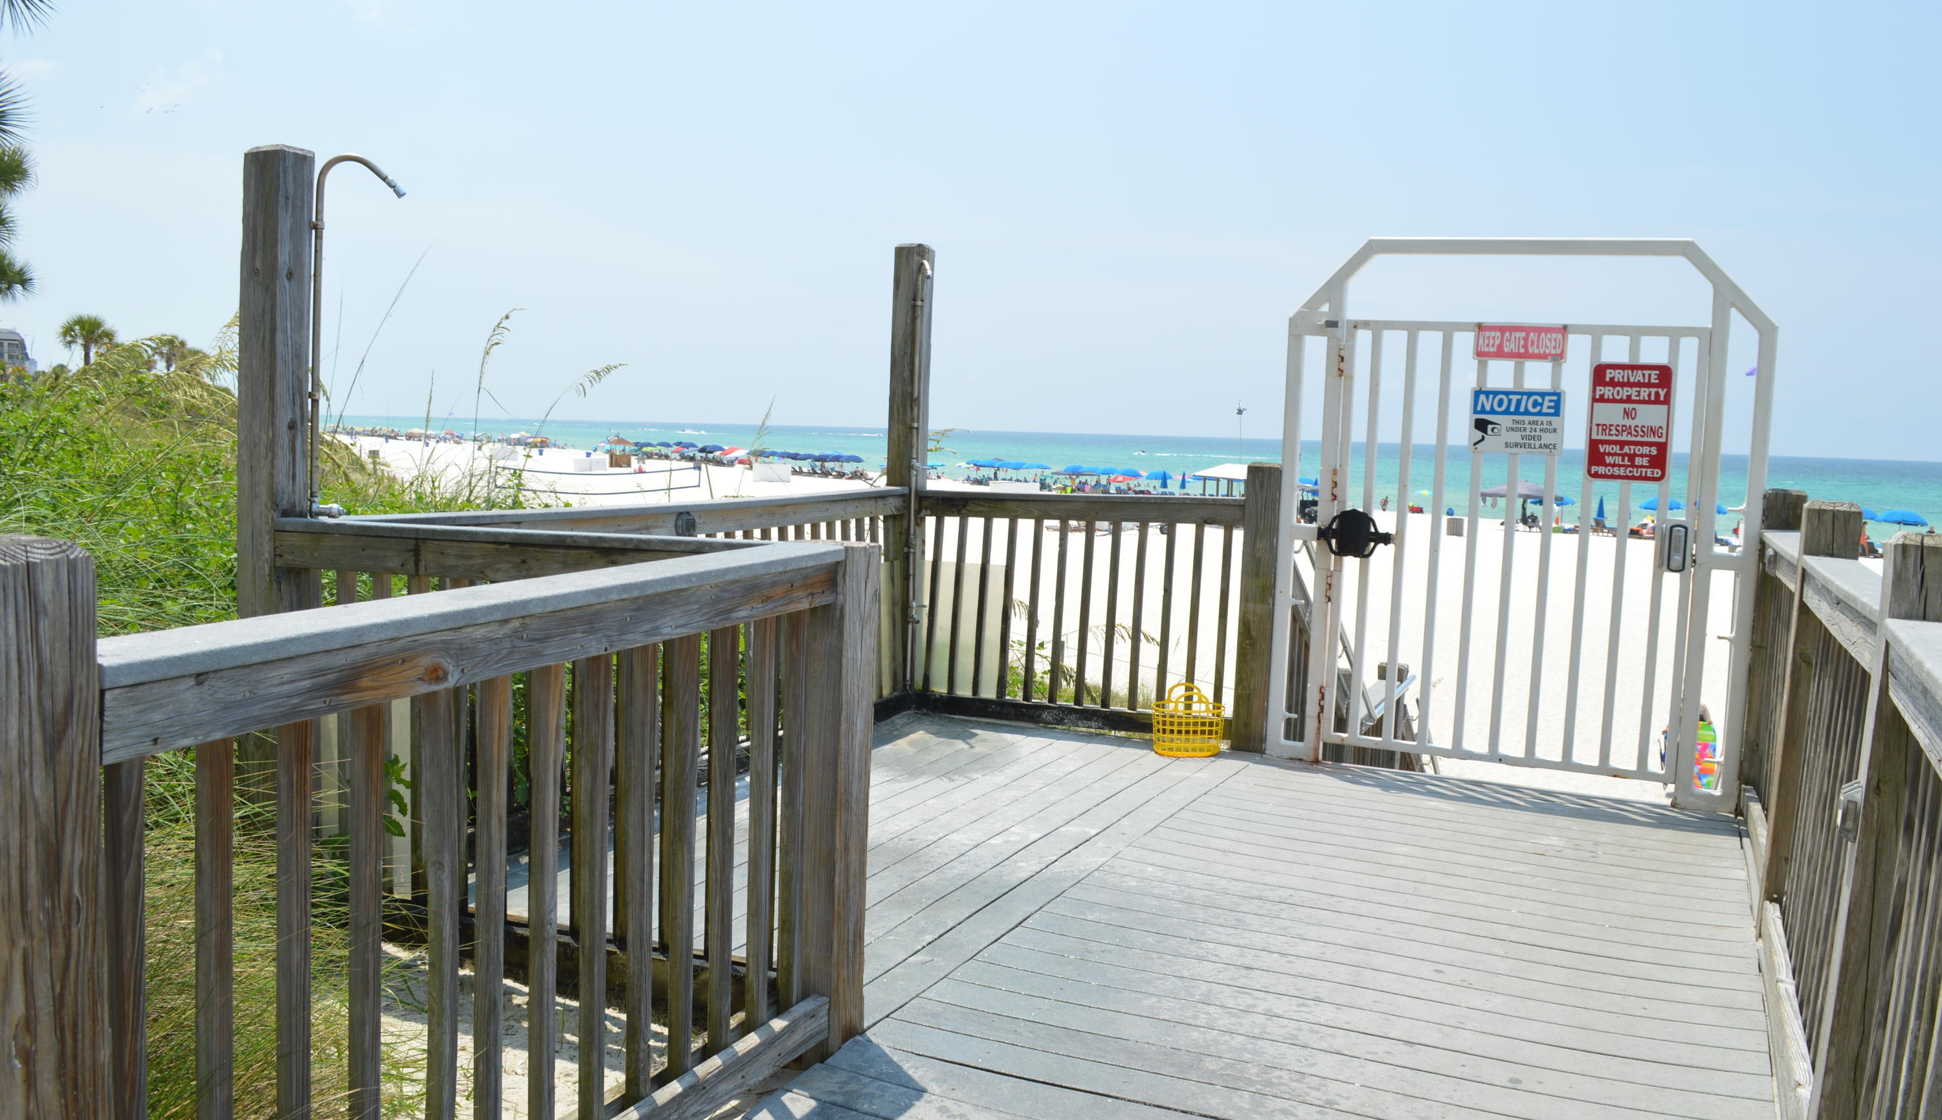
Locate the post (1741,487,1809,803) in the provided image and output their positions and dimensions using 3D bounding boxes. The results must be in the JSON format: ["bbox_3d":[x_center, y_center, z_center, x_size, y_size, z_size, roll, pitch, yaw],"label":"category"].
[{"bbox_3d":[2.982,0.352,5.405,0.140,1.228,0.140,4,6,26],"label":"post"}]

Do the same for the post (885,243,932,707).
[{"bbox_3d":[-0.299,-0.387,7.044,0.140,2.227,0.140,4,6,25],"label":"post"}]

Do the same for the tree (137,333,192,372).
[{"bbox_3d":[-41.766,-8.704,75.629,2.600,6.032,2.600,-1,6,-29],"label":"tree"}]

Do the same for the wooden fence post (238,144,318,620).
[{"bbox_3d":[-2.084,-0.148,4.359,0.140,2.126,0.140,5,5,22],"label":"wooden fence post"}]

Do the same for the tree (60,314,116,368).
[{"bbox_3d":[-42.272,-8.498,69.625,2.700,6.456,2.700,-1,6,-31],"label":"tree"}]

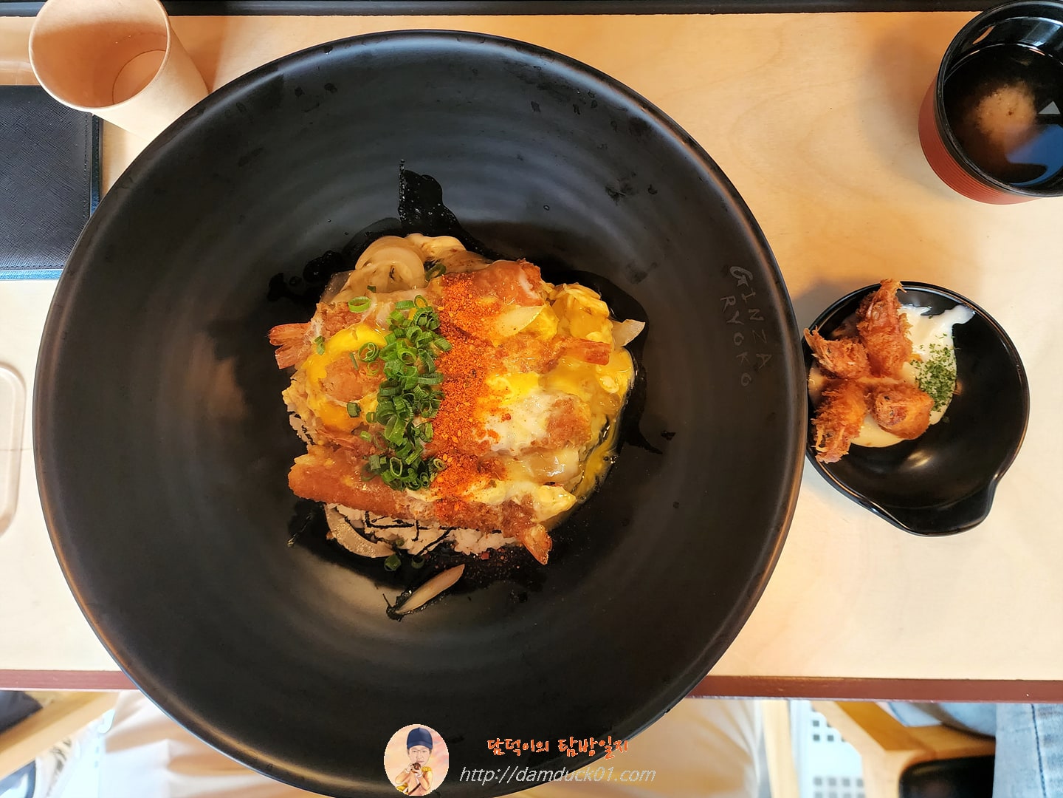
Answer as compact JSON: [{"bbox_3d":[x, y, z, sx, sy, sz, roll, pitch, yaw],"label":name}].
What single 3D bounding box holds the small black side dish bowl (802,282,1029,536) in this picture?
[{"bbox_3d":[0.199,0.007,0.392,0.121,0.048,0.134,-14,88,-1],"label":"small black side dish bowl"}]

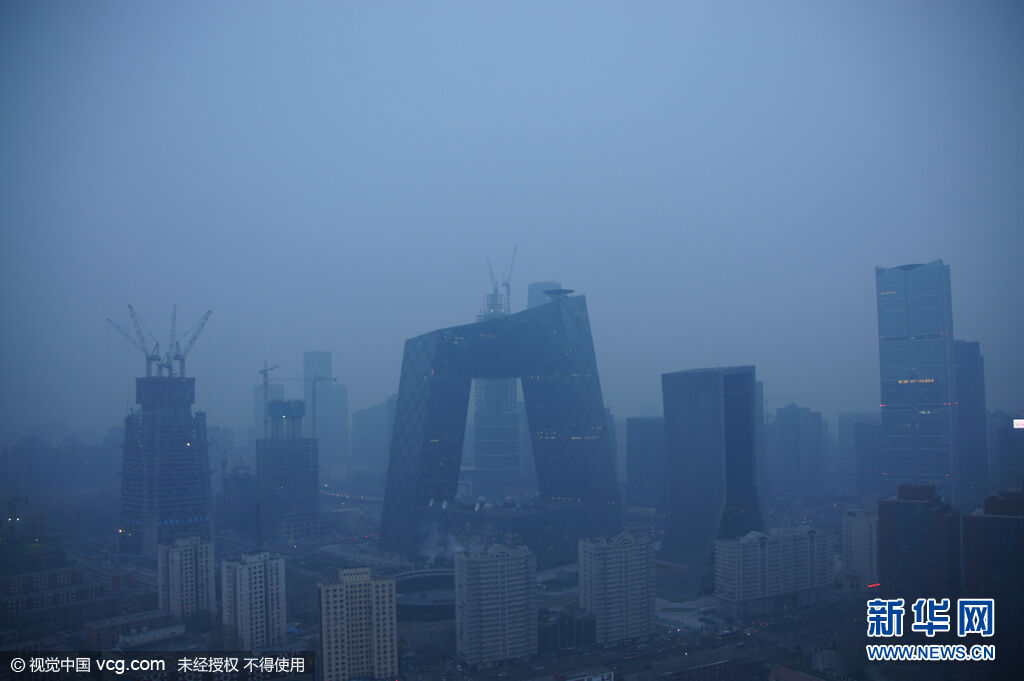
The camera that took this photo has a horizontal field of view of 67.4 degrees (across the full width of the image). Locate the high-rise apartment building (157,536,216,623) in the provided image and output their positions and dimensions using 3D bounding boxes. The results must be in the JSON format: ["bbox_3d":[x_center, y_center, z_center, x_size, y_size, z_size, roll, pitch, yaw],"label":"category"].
[{"bbox_3d":[-216.360,158.340,510.090,36.000,49.000,27.000,0,-4,-25],"label":"high-rise apartment building"}]

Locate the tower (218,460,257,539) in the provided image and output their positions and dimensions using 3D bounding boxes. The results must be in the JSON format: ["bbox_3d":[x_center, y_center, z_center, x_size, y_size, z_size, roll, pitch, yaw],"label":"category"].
[{"bbox_3d":[-306.450,175.070,859.850,38.000,77.000,36.000,0,-4,-25],"label":"tower"}]

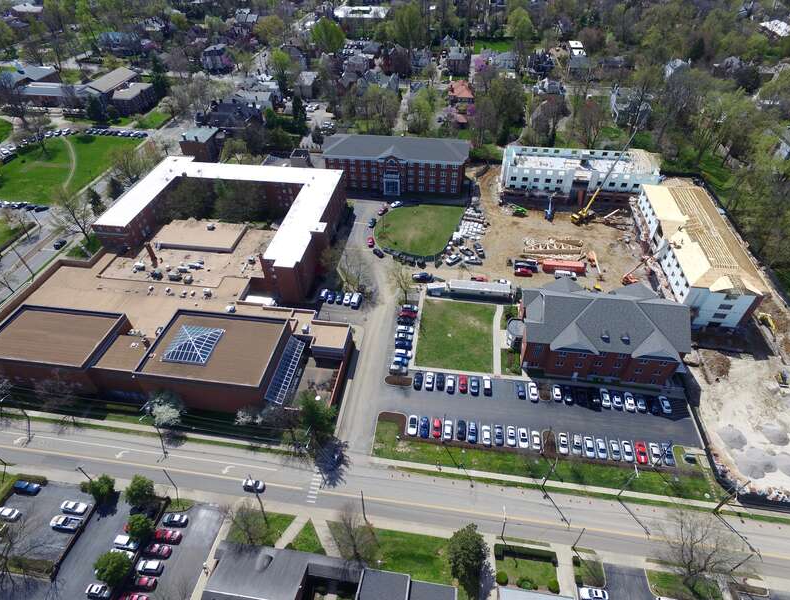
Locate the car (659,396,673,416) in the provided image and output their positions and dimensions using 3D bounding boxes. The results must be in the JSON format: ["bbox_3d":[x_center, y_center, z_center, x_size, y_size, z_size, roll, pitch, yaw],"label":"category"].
[{"bbox_3d":[62.882,24.343,107.402,1.800,1.460,4.550,4,44,6],"label":"car"}]

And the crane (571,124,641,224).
[{"bbox_3d":[70.618,-40.983,156.730,22.000,28.500,3.400,-28,49,-25],"label":"crane"}]

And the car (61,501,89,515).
[{"bbox_3d":[-64.580,41.710,93.000,5.100,1.460,1.870,5,43,7],"label":"car"}]

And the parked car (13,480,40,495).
[{"bbox_3d":[-76.570,39.060,96.020,5.100,1.680,1.920,5,43,7],"label":"parked car"}]

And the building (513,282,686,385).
[{"bbox_3d":[50.810,5.290,117.850,38.400,17.000,25.000,5,43,7],"label":"building"}]

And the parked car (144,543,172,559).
[{"bbox_3d":[-44.024,46.901,86.255,4.800,1.480,1.850,5,43,7],"label":"parked car"}]

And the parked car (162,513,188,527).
[{"bbox_3d":[-43.038,43.208,90.844,4.800,1.450,1.830,2,43,3],"label":"parked car"}]

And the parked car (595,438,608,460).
[{"bbox_3d":[44.730,32.260,100.270,1.820,1.480,4.550,5,43,7],"label":"parked car"}]

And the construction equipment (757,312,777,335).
[{"bbox_3d":[101.730,6.760,125.130,2.950,3.100,8.200,5,43,7],"label":"construction equipment"}]

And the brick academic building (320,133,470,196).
[{"bbox_3d":[0.298,-54.089,182.069,54.000,17.300,19.500,5,43,7],"label":"brick academic building"}]

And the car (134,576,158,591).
[{"bbox_3d":[-44.705,50.455,82.450,4.600,1.480,1.820,5,43,7],"label":"car"}]

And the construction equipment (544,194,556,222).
[{"bbox_3d":[55.293,-32.508,164.503,2.500,7.600,5.200,5,43,7],"label":"construction equipment"}]

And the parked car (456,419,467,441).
[{"bbox_3d":[15.015,29.246,103.693,1.830,1.550,4.600,5,44,7],"label":"parked car"}]

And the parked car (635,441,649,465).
[{"bbox_3d":[52.951,32.723,98.959,1.900,1.400,4.850,7,44,9],"label":"parked car"}]

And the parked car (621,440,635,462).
[{"bbox_3d":[50.066,32.495,99.163,1.840,1.470,4.650,4,44,6],"label":"parked car"}]

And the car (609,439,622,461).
[{"bbox_3d":[47.357,32.337,99.426,1.830,1.460,4.600,4,44,6],"label":"car"}]

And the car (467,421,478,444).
[{"bbox_3d":[17.420,29.720,103.740,1.840,1.500,4.850,5,43,7],"label":"car"}]

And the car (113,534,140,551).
[{"bbox_3d":[-50.437,45.905,87.264,4.750,1.800,1.880,5,43,7],"label":"car"}]

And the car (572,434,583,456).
[{"bbox_3d":[39.750,31.470,101.170,1.850,1.600,4.750,5,43,7],"label":"car"}]

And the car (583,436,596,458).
[{"bbox_3d":[42.192,31.868,100.094,1.820,1.500,4.700,5,43,7],"label":"car"}]

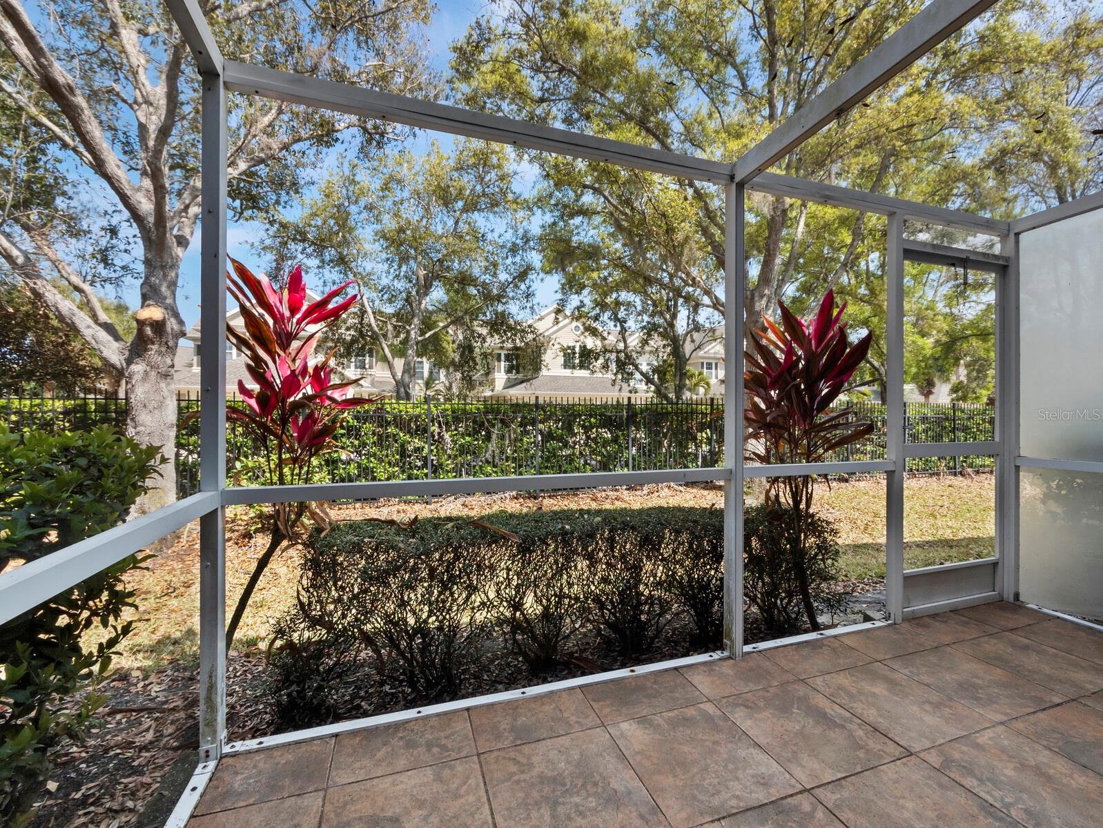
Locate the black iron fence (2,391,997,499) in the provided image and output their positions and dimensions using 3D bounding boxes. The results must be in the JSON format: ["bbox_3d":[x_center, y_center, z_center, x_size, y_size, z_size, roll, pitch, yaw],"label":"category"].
[{"bbox_3d":[2.200,0.640,9.250,20.000,1.750,1.000,0,0,-17],"label":"black iron fence"}]

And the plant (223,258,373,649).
[{"bbox_3d":[-1.360,0.250,2.280,0.860,2.050,0.820,0,0,-17],"label":"plant"}]

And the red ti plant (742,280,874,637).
[{"bbox_3d":[1.490,0.260,2.660,0.870,1.980,0.820,0,0,-17],"label":"red ti plant"}]

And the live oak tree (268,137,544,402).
[{"bbox_3d":[-4.548,-3.350,13.500,8.209,9.901,7.600,0,0,0],"label":"live oak tree"}]

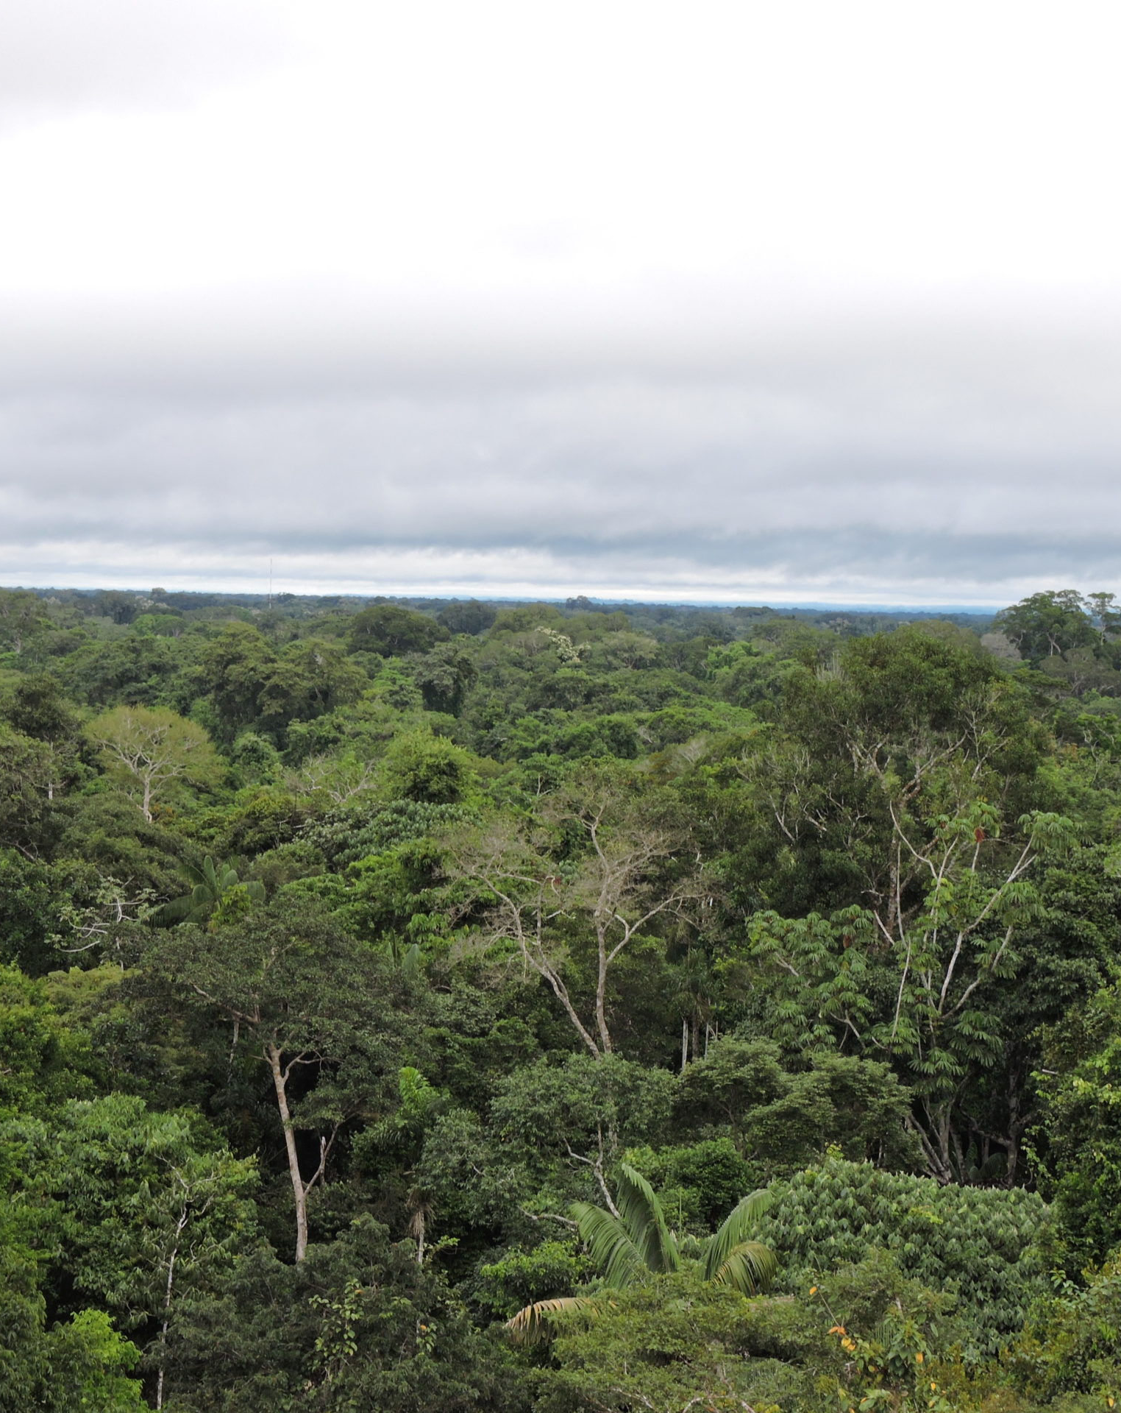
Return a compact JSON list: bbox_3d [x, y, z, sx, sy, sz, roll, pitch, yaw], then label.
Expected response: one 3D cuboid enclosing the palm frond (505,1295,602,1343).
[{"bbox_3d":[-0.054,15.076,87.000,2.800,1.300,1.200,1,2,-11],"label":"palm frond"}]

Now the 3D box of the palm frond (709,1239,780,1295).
[{"bbox_3d":[4.470,13.809,87.000,2.000,1.600,1.400,2,2,22],"label":"palm frond"}]

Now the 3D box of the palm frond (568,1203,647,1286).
[{"bbox_3d":[1.240,13.608,89.000,2.200,2.300,1.500,2,2,11],"label":"palm frond"}]

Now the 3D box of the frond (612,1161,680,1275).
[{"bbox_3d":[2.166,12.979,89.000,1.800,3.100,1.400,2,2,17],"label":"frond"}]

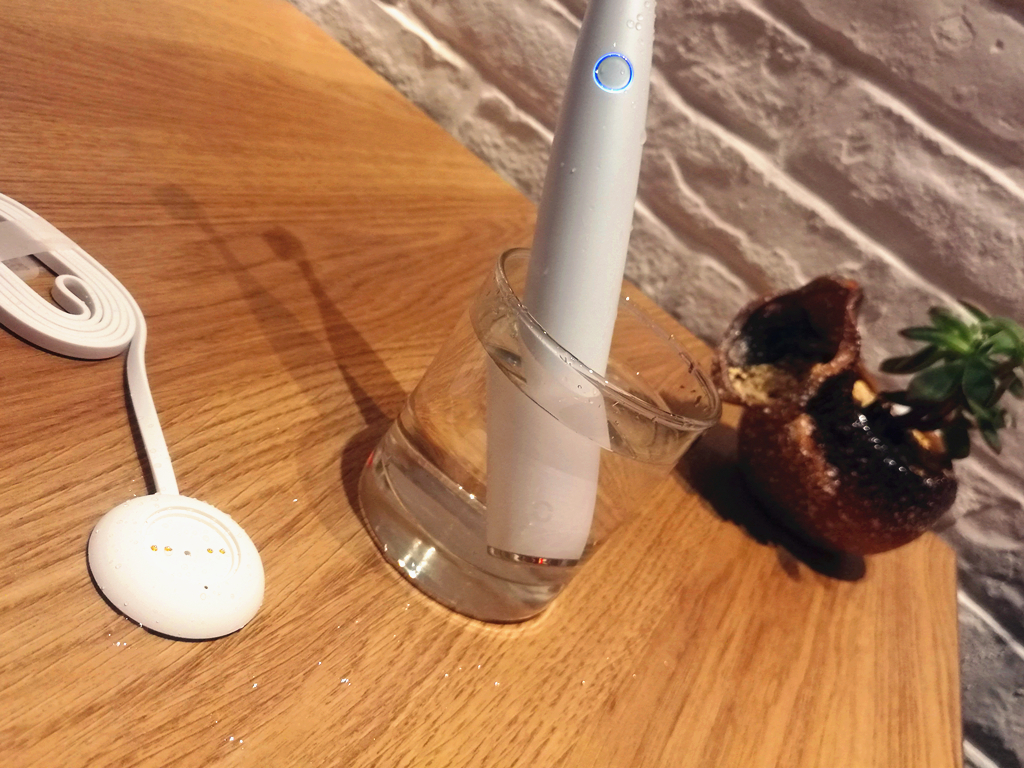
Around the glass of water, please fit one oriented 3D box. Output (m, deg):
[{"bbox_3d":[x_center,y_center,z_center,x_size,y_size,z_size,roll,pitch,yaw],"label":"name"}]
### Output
[{"bbox_3d":[0.007,0.017,0.262,0.081,0.092,0.081,42,27,14],"label":"glass of water"}]

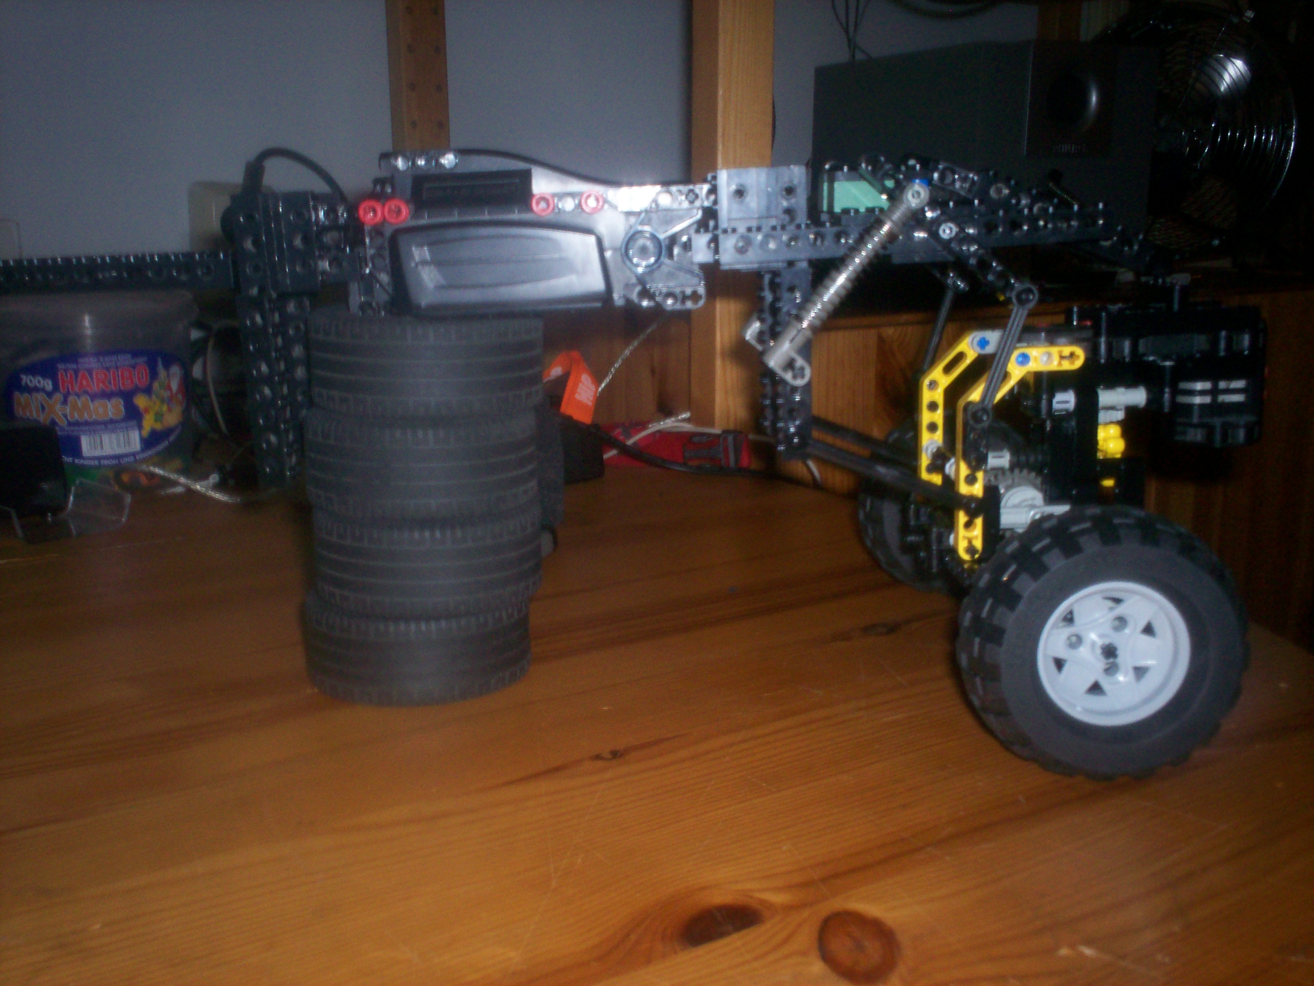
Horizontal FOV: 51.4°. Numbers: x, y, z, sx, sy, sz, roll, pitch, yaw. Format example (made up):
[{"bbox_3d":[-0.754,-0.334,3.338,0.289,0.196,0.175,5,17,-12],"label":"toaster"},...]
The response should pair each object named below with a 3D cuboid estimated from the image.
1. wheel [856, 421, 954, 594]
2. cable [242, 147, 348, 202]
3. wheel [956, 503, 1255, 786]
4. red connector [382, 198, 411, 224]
[{"bbox_3d":[0.130,0.005,0.598,0.082,0.082,0.039,0,12,-1],"label":"wheel"},{"bbox_3d":[-0.124,-0.109,0.467,0.036,0.019,0.014,0,12,-1],"label":"cable"},{"bbox_3d":[0.133,0.044,0.410,0.082,0.082,0.039,0,12,-1],"label":"wheel"},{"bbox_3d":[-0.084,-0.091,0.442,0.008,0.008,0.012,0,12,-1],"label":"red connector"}]

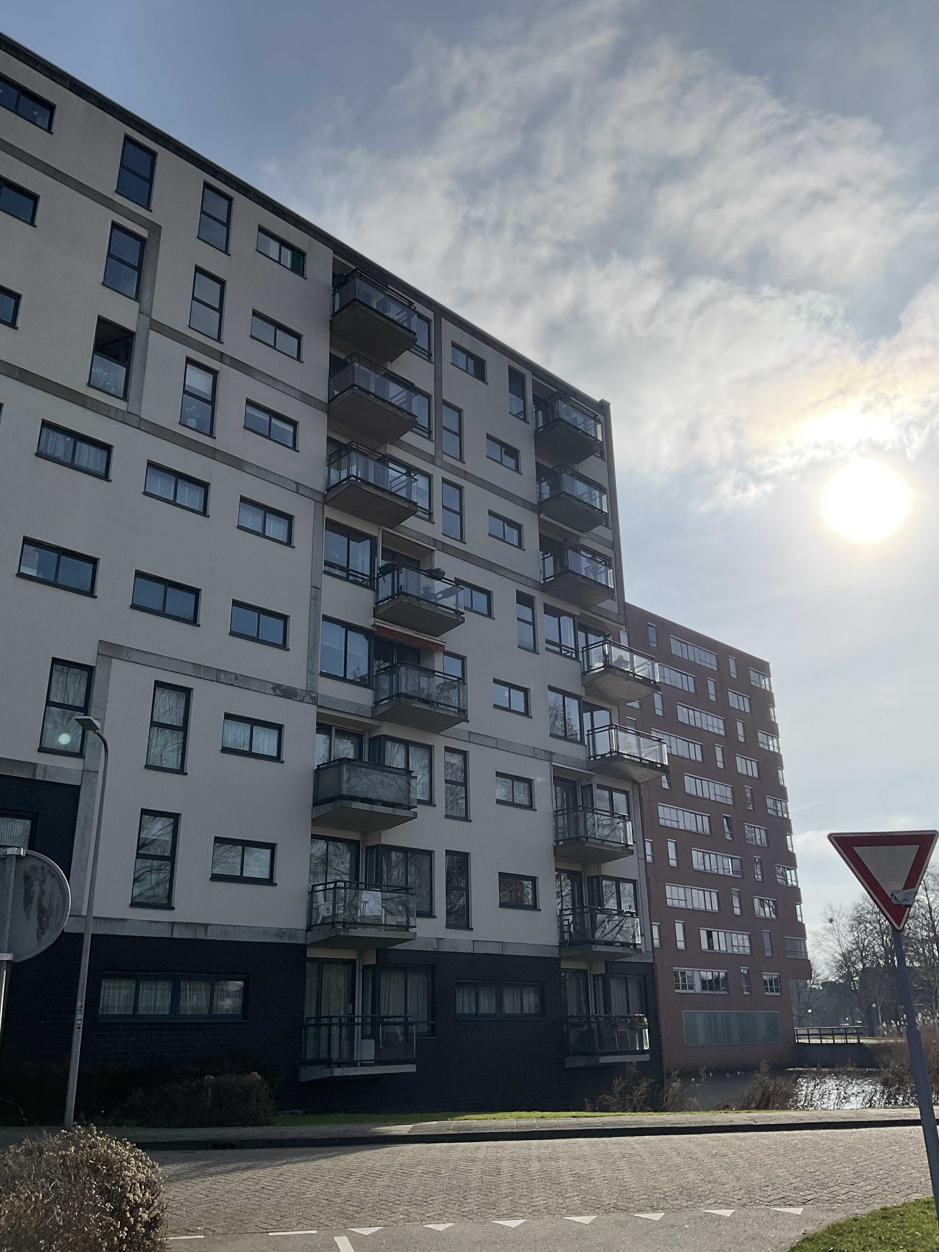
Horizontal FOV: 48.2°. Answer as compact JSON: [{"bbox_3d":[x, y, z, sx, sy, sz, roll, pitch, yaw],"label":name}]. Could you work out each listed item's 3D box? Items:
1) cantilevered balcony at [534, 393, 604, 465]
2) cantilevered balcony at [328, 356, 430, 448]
[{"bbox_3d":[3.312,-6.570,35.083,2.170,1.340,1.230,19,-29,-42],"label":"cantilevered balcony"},{"bbox_3d":[-2.620,-6.188,28.712,1.115,1.333,2.258,-20,-28,41],"label":"cantilevered balcony"}]

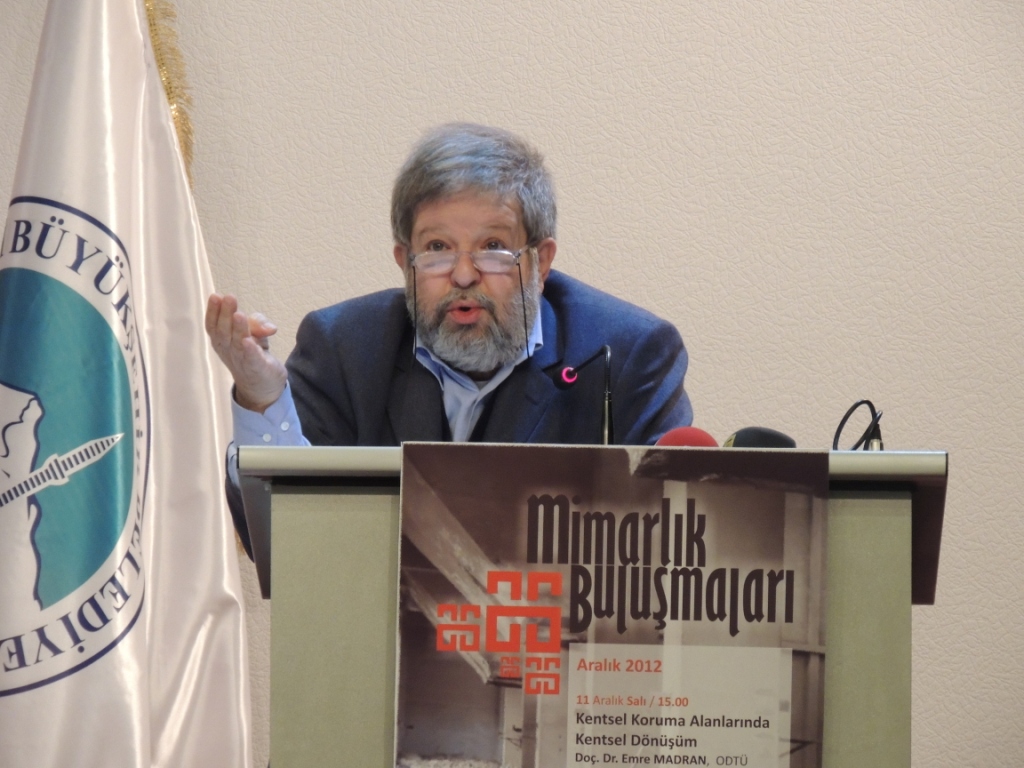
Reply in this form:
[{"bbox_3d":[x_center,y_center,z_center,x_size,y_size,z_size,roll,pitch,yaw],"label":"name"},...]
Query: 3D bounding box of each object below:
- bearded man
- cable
[{"bbox_3d":[-0.065,0.484,10.441,0.560,1.540,0.680,0,-3,7],"label":"bearded man"},{"bbox_3d":[0.365,0.049,10.120,0.056,0.075,0.050,0,-3,0],"label":"cable"}]

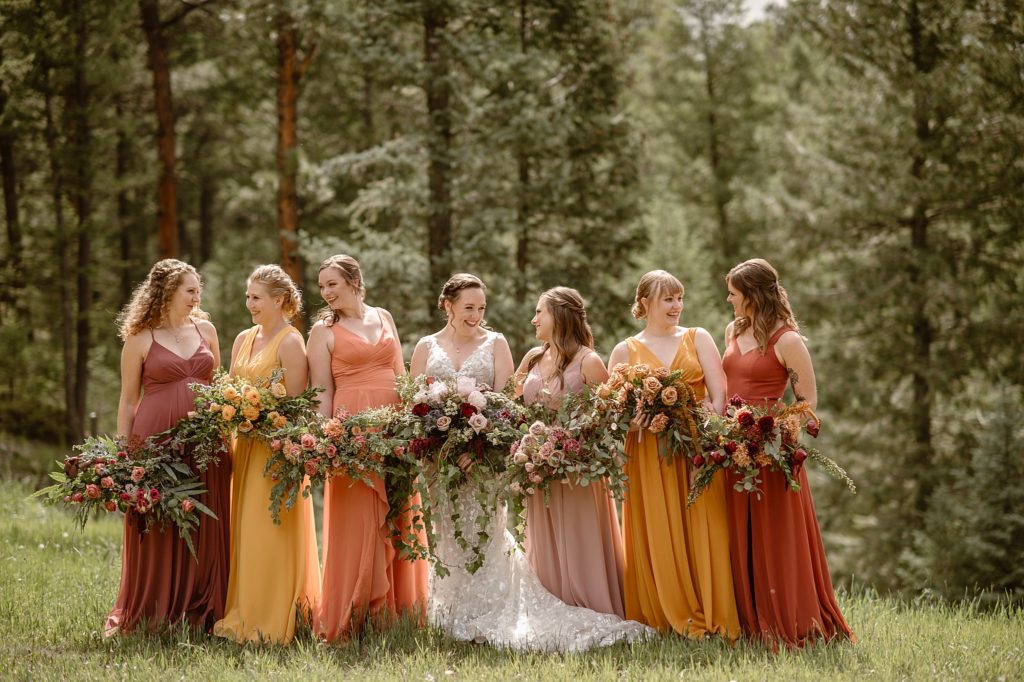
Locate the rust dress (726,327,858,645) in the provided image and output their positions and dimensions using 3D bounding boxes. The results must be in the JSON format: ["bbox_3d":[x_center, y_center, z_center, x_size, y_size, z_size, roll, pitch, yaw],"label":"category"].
[{"bbox_3d":[1.213,0.645,10.600,0.560,1.434,0.500,0,1,35],"label":"rust dress"}]

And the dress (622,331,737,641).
[{"bbox_3d":[0.746,0.640,10.700,0.510,1.390,0.490,0,1,-8],"label":"dress"}]

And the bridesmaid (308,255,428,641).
[{"bbox_3d":[-0.626,0.465,10.550,0.520,1.685,0.440,0,1,-17],"label":"bridesmaid"}]

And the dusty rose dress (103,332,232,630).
[{"bbox_3d":[-1.532,0.625,10.750,0.530,1.361,0.440,0,1,-25],"label":"dusty rose dress"}]

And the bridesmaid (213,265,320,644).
[{"bbox_3d":[-1.082,0.507,10.650,0.490,1.688,0.480,0,1,32],"label":"bridesmaid"}]

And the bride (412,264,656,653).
[{"bbox_3d":[0.080,0.523,10.400,1.020,1.635,0.680,0,1,-2],"label":"bride"}]

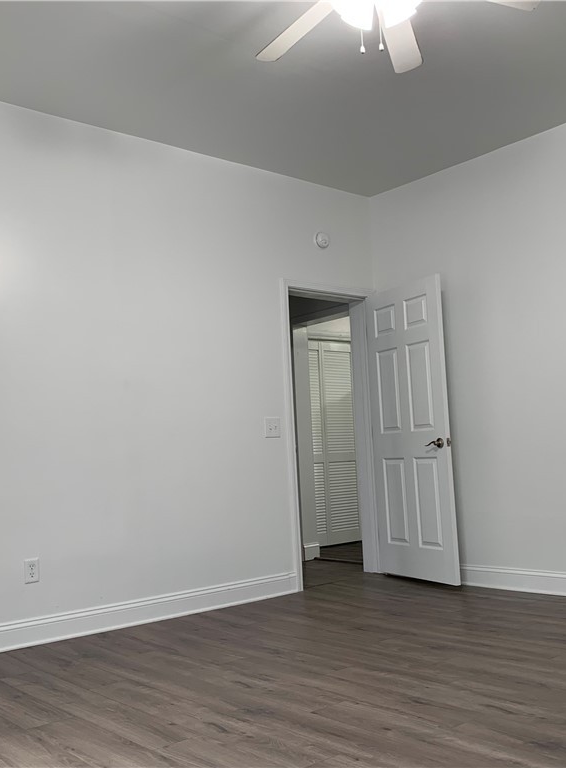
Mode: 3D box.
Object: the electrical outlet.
[{"bbox_3d":[-1.282,0.953,3.927,0.075,0.120,0.010,2,-7,-40],"label":"electrical outlet"}]

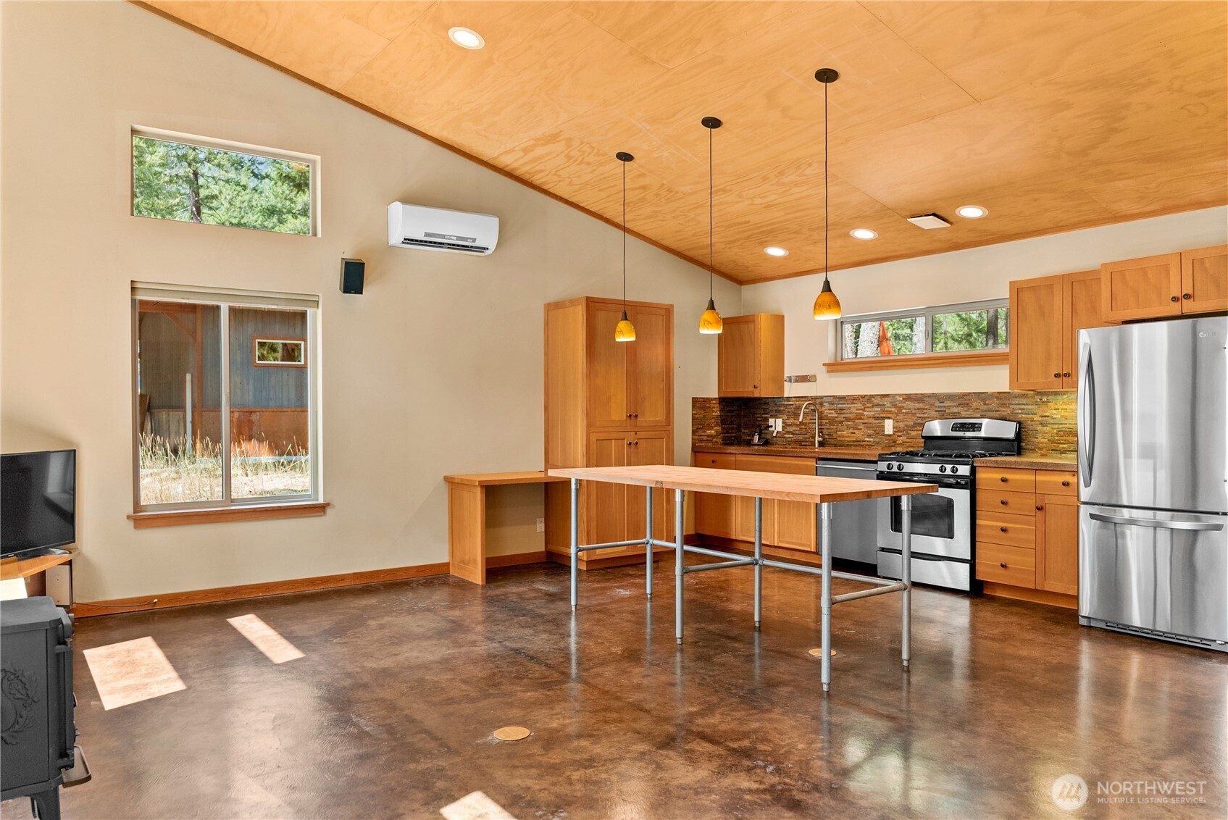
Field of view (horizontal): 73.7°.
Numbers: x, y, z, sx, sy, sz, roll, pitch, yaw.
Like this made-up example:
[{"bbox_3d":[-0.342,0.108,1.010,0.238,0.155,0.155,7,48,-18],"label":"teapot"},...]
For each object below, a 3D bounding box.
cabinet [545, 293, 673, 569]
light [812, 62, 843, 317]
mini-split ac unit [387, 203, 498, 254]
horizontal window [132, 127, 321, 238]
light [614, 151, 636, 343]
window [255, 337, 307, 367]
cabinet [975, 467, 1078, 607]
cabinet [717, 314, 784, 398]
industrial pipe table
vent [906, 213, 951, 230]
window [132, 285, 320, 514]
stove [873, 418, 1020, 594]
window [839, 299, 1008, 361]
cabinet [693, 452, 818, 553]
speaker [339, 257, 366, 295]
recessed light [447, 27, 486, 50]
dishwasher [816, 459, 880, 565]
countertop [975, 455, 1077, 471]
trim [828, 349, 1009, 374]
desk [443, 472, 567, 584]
[{"bbox_3d":[-0.034,0.191,7.052,0.914,2.184,0.633,0,0,-36],"label":"cabinet"},{"bbox_3d":[1.153,-1.161,4.424,0.150,1.330,0.150,0,0,0],"label":"light"},{"bbox_3d":[-1.272,-1.363,6.182,0.795,0.284,0.235,0,0,-35],"label":"mini-split ac unit"},{"bbox_3d":[-2.573,-1.498,5.489,1.152,0.570,0.100,0,0,-35],"label":"horizontal window"},{"bbox_3d":[0.082,-1.163,5.872,0.150,1.340,0.150,0,0,0],"label":"light"},{"bbox_3d":[-8.152,-1.417,20.000,1.260,0.720,0.100,0,0,-36],"label":"window"},{"bbox_3d":[2.983,0.825,5.504,0.657,0.878,0.783,0,0,-36],"label":"cabinet"},{"bbox_3d":[1.300,-0.504,7.788,0.310,0.778,0.549,0,0,-35],"label":"cabinet"},{"bbox_3d":[0.583,0.820,4.557,0.914,0.899,2.111,0,0,-38],"label":"industrial pipe table"},{"bbox_3d":[2.232,-1.337,5.808,0.205,0.045,0.205,18,-10,-34],"label":"vent"},{"bbox_3d":[-2.639,-0.080,5.647,1.192,1.506,0.111,0,0,-36],"label":"window"},{"bbox_3d":[2.402,0.661,5.918,0.657,1.175,0.765,0,0,-35],"label":"stove"},{"bbox_3d":[2.574,-0.638,6.777,0.101,0.404,1.838,0,0,-36],"label":"window"},{"bbox_3d":[1.447,0.774,7.333,0.600,0.765,1.459,0,0,-35],"label":"cabinet"},{"bbox_3d":[-1.903,-0.976,5.950,0.146,0.232,0.141,0,13,-29],"label":"speaker"},{"bbox_3d":[-0.897,-2.260,4.977,0.202,0.030,0.202,11,-8,2],"label":"recessed light"},{"bbox_3d":[2.092,0.813,6.694,0.596,0.818,0.600,0,0,-36],"label":"dishwasher"},{"bbox_3d":[2.978,0.362,5.510,0.658,0.049,0.793,0,0,-36],"label":"countertop"},{"bbox_3d":[2.492,-0.380,6.741,0.076,0.091,1.899,0,0,-36],"label":"trim"},{"bbox_3d":[-0.754,0.883,6.306,0.910,0.753,0.619,0,0,-35],"label":"desk"}]

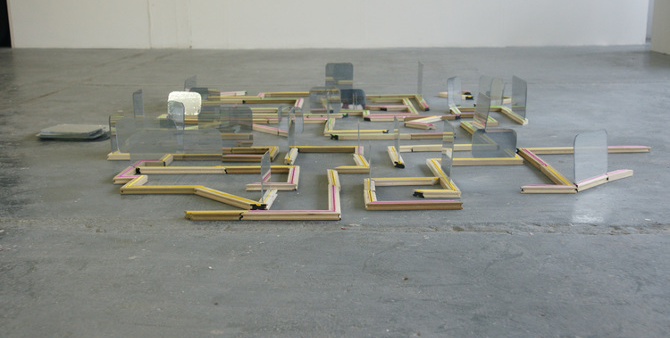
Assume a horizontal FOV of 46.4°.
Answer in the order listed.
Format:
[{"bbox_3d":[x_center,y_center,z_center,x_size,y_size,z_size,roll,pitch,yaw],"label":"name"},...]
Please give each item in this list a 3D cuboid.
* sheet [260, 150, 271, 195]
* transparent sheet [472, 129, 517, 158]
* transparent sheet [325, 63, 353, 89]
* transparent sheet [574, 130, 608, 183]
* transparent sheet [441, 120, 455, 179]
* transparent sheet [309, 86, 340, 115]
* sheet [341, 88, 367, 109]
[{"bbox_3d":[-0.468,0.045,5.321,0.012,0.313,0.238,2,13,8],"label":"sheet"},{"bbox_3d":[1.331,-0.211,6.531,0.372,0.244,0.012,-1,13,-1],"label":"transparent sheet"},{"bbox_3d":[0.058,-1.268,10.893,0.382,0.423,0.012,0,13,3],"label":"transparent sheet"},{"bbox_3d":[1.887,-0.099,5.749,0.403,0.355,0.012,-10,13,-37],"label":"transparent sheet"},{"bbox_3d":[0.857,-0.152,5.962,0.012,0.389,0.354,0,13,-4],"label":"transparent sheet"},{"bbox_3d":[-0.114,-0.790,9.040,0.356,0.306,0.012,-1,13,0],"label":"transparent sheet"},{"bbox_3d":[0.186,-0.825,9.295,0.360,0.255,0.012,0,13,2],"label":"sheet"}]

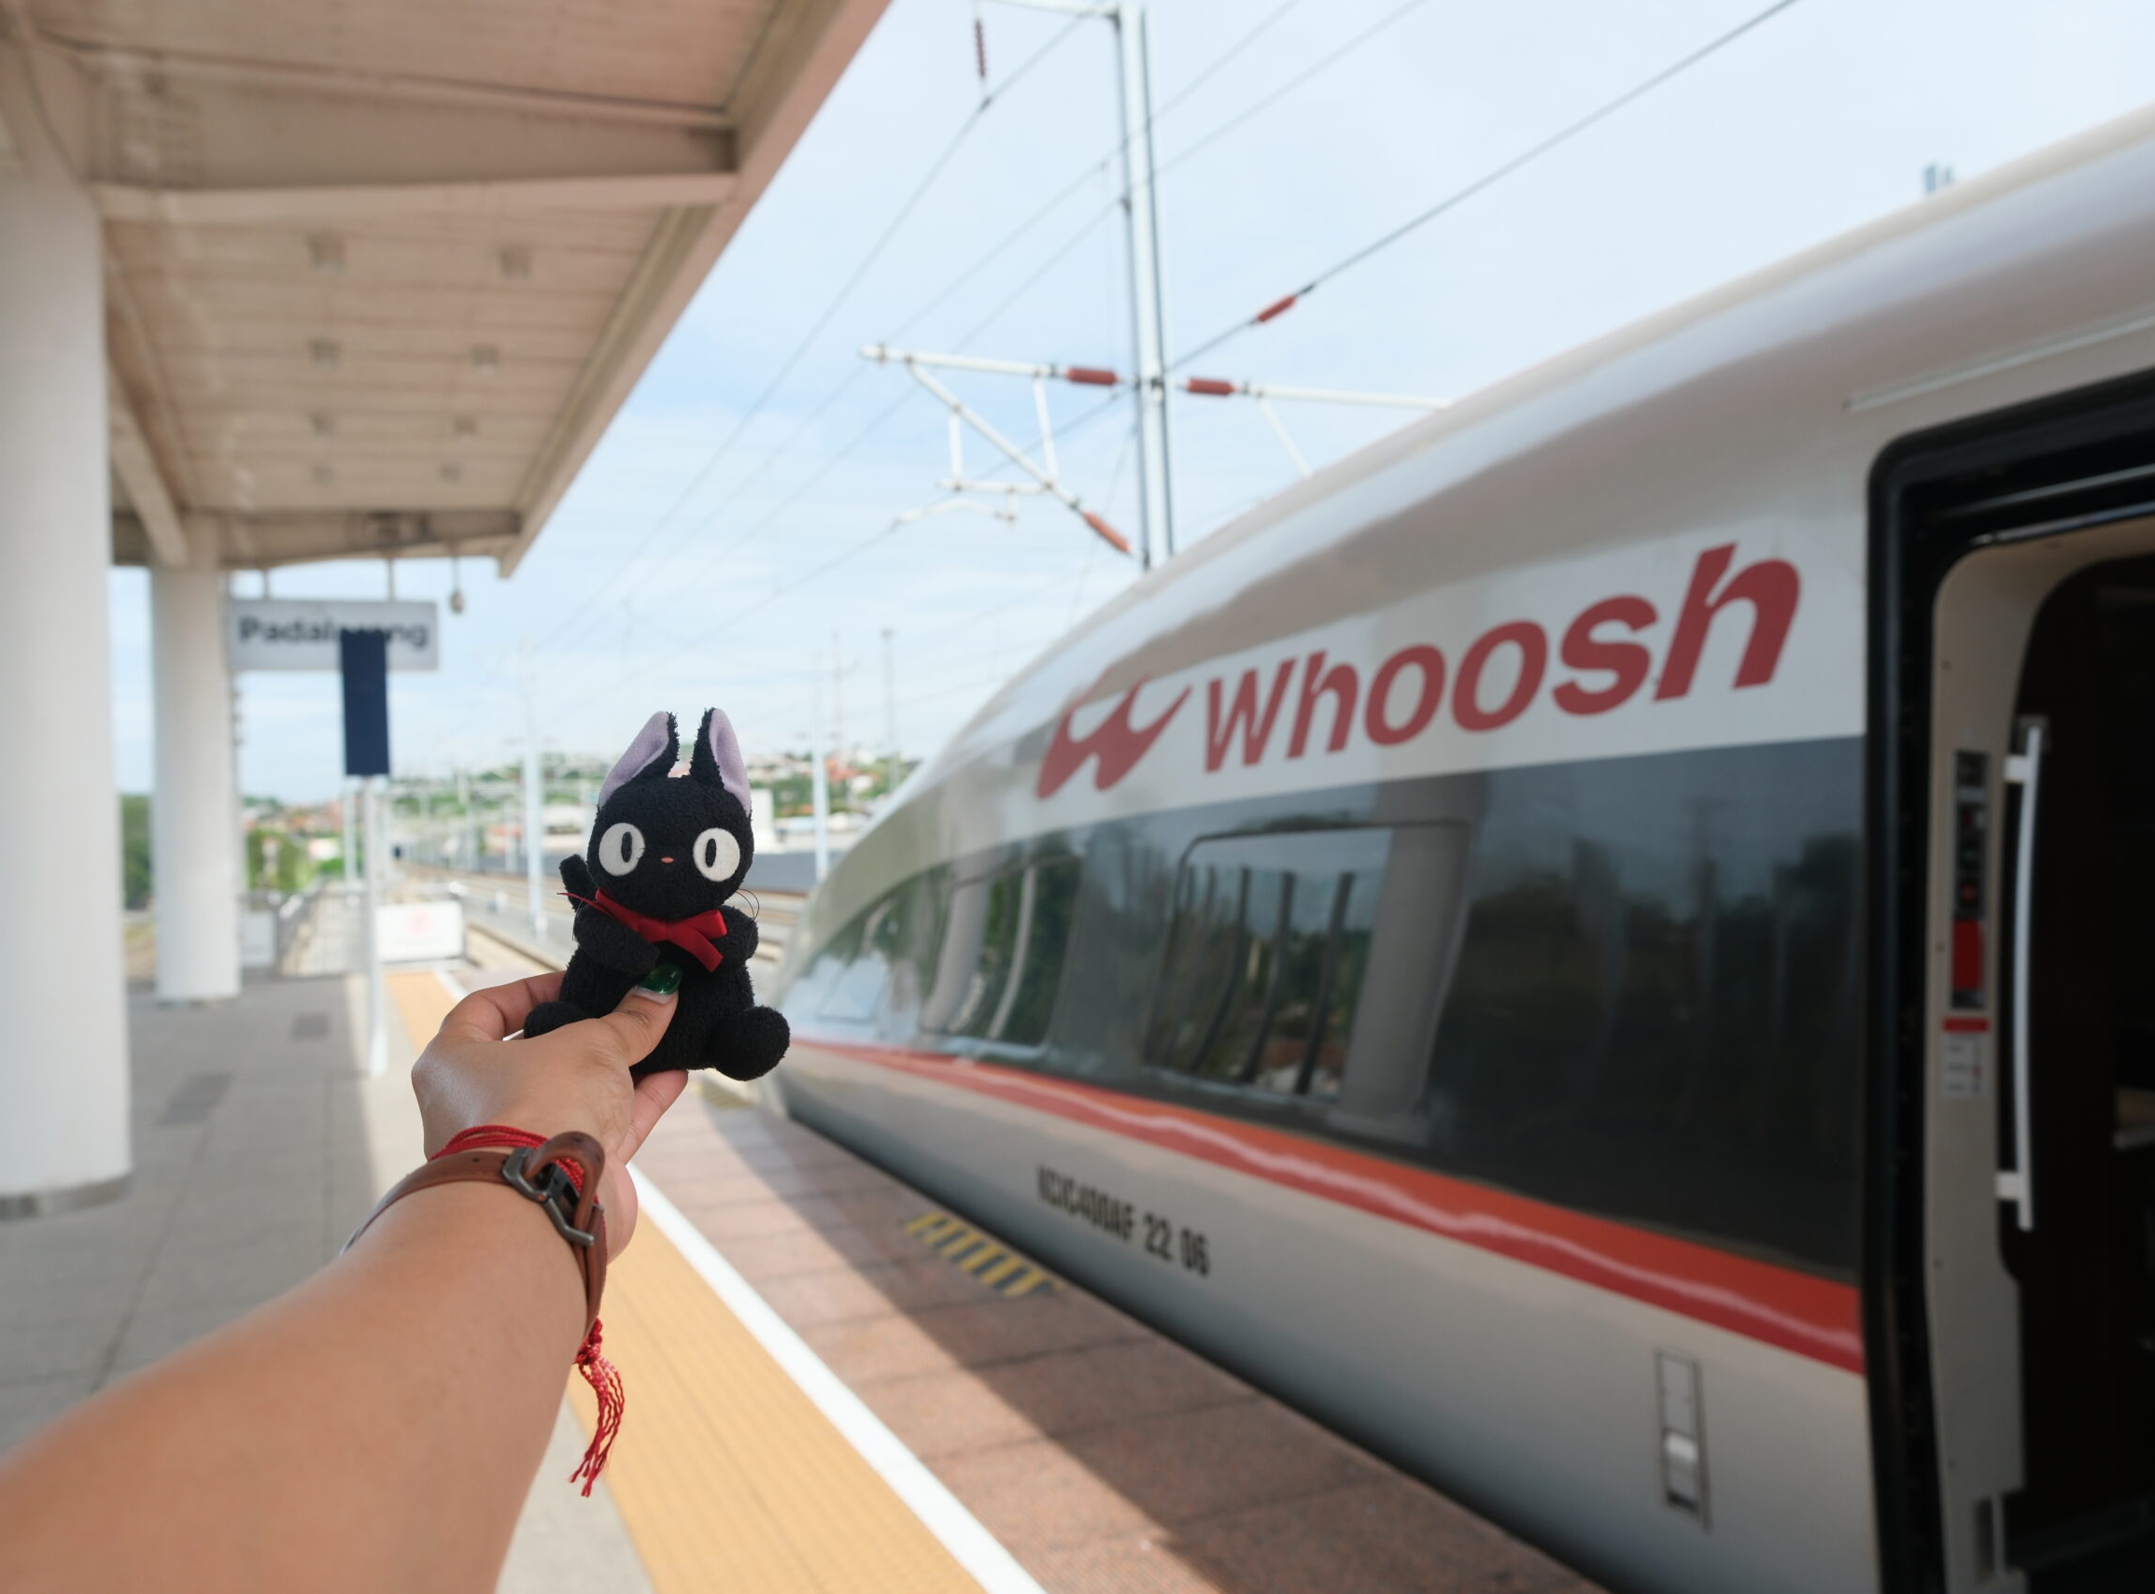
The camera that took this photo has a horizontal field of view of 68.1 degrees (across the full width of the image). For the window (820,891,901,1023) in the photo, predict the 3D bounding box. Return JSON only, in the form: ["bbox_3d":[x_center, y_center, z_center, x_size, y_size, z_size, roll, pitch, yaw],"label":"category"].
[{"bbox_3d":[-1.190,0.851,8.685,0.080,0.680,1.300,10,-9,-19],"label":"window"}]

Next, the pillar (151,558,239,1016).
[{"bbox_3d":[-10.022,-0.207,18.079,0.790,5.150,0.790,-2,-1,-25],"label":"pillar"}]

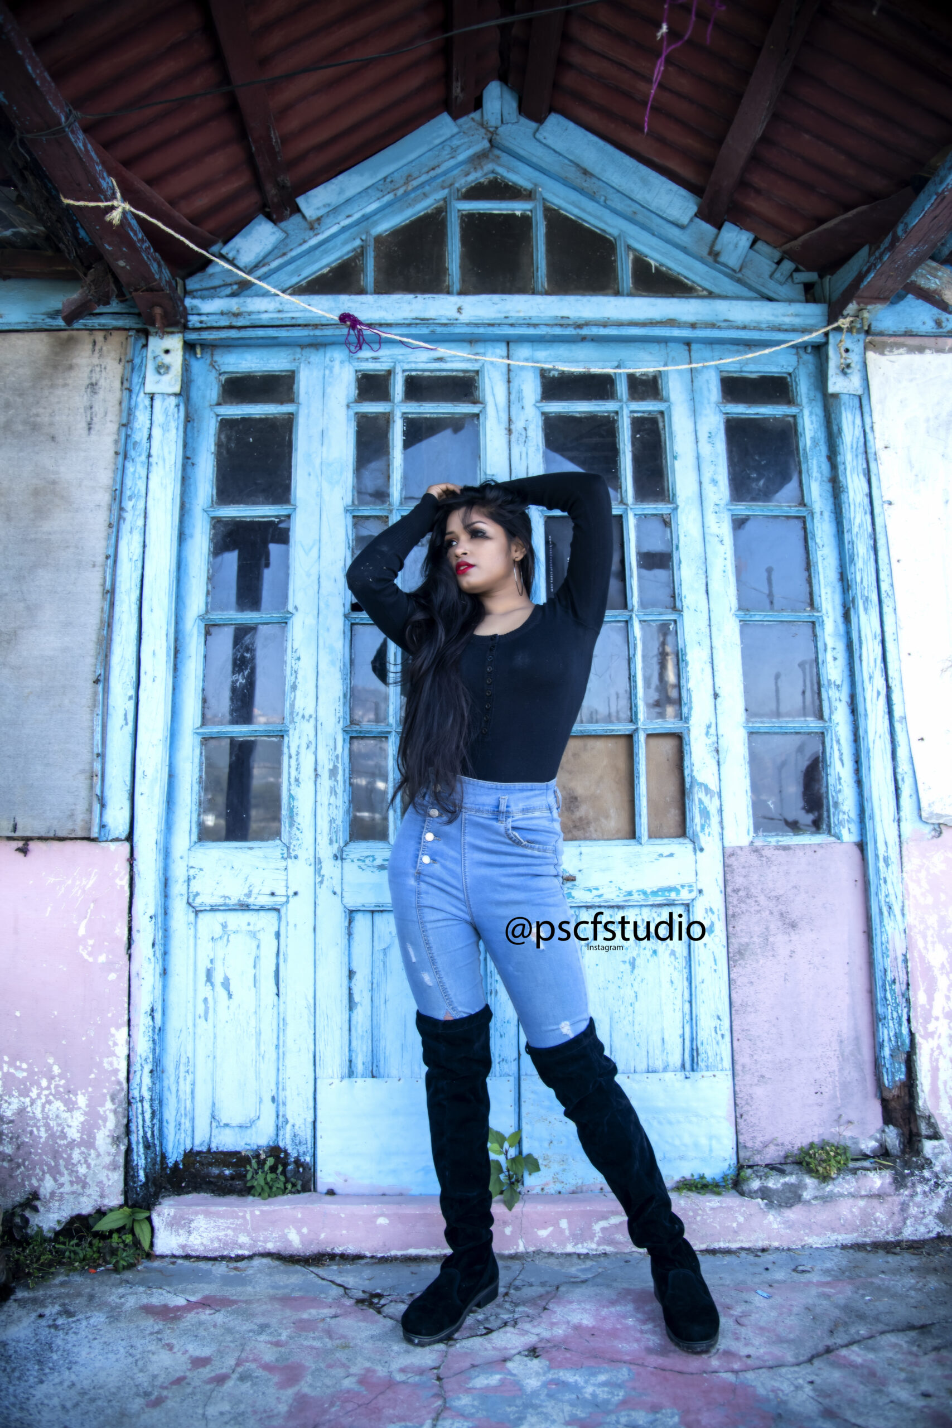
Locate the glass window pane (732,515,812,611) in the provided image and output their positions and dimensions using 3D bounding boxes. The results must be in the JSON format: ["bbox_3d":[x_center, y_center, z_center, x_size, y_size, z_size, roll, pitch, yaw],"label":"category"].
[{"bbox_3d":[0.764,-0.387,2.453,0.192,0.256,0.020,-1,-10,-1],"label":"glass window pane"}]

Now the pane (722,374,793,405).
[{"bbox_3d":[0.750,-0.864,2.535,0.187,0.084,0.020,-1,-10,-1],"label":"pane"}]

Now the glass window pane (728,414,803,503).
[{"bbox_3d":[0.757,-0.668,2.502,0.189,0.244,0.020,-1,-10,-1],"label":"glass window pane"}]

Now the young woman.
[{"bbox_3d":[0.105,0.292,1.863,0.639,1.636,0.377,-4,-10,18],"label":"young woman"}]

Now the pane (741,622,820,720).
[{"bbox_3d":[0.771,-0.109,2.405,0.194,0.252,0.020,-1,-10,-1],"label":"pane"}]

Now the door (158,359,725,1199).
[{"bbox_3d":[-0.067,0.053,2.340,1.296,2.071,0.080,0,-9,-1],"label":"door"}]

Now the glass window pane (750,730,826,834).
[{"bbox_3d":[0.775,0.172,2.357,0.187,0.253,0.020,-1,-10,-1],"label":"glass window pane"}]

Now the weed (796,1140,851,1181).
[{"bbox_3d":[0.783,1.004,2.142,0.120,0.074,0.090,-1,-10,-1],"label":"weed"}]

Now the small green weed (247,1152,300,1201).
[{"bbox_3d":[-0.452,1.030,2.126,0.122,0.087,0.080,-1,-10,-1],"label":"small green weed"}]

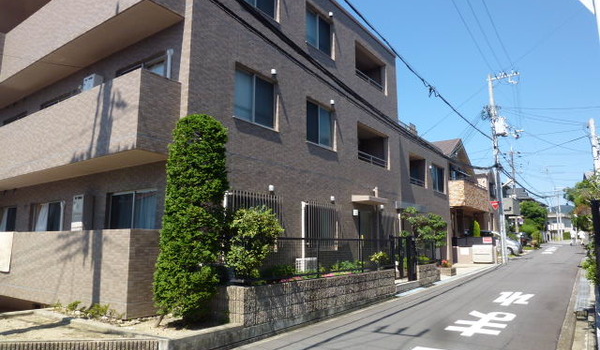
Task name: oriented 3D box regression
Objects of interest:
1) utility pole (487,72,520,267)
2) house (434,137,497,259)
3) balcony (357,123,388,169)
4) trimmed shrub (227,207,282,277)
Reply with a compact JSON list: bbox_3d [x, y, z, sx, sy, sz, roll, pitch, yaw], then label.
[{"bbox_3d":[10.467,-0.441,20.550,1.600,9.600,0.700,-6,-11,36],"label":"utility pole"},{"bbox_3d":[7.285,1.663,26.962,8.600,7.500,8.000,-6,-11,36],"label":"house"},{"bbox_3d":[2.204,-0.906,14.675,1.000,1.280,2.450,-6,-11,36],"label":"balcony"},{"bbox_3d":[-0.810,1.199,7.435,0.980,1.200,1.000,0,-9,0],"label":"trimmed shrub"}]

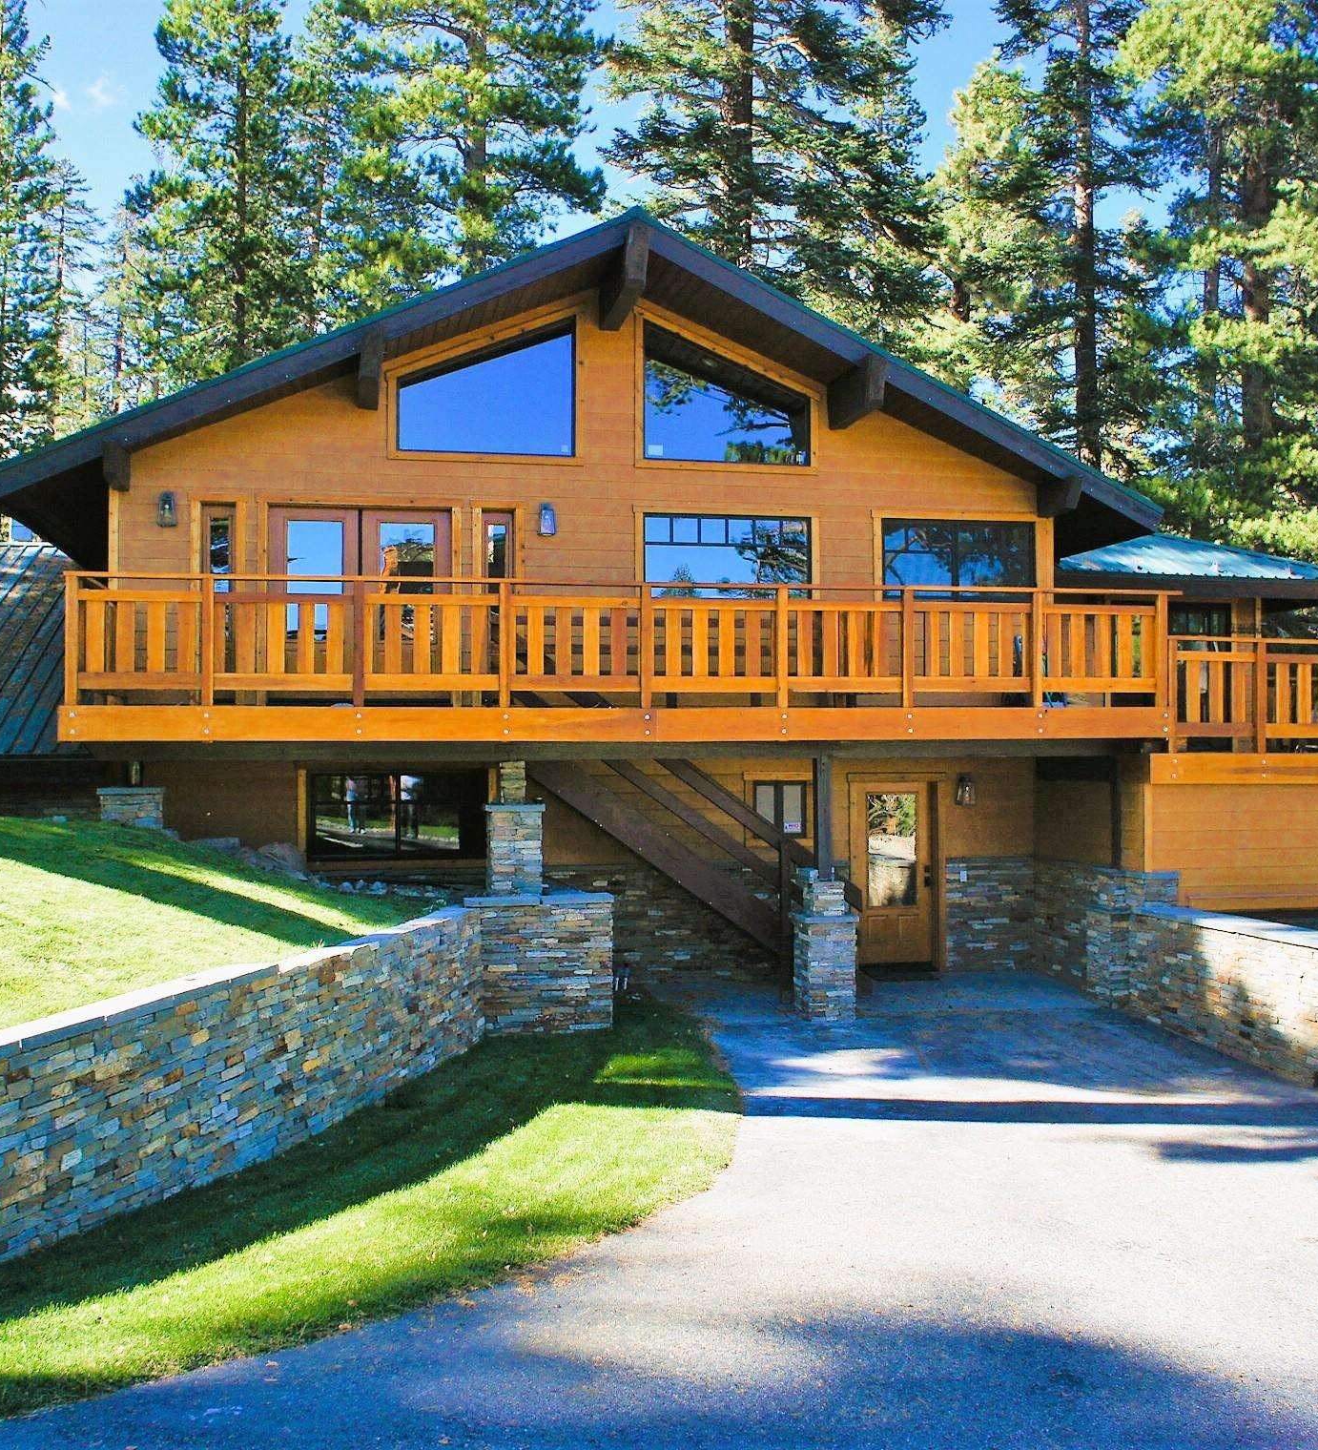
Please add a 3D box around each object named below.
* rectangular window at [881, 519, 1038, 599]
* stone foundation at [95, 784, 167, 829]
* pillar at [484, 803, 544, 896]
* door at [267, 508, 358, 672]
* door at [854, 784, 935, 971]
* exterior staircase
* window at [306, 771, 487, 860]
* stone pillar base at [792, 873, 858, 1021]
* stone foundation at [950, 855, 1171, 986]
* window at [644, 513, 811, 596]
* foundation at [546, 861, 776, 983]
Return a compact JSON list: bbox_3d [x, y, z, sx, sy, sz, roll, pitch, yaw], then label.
[{"bbox_3d":[3.401,-1.854,16.371,1.871,0.922,0.120,0,0,-11],"label":"rectangular window"},{"bbox_3d":[-4.494,0.684,12.372,0.487,0.385,0.487,0,0,-11],"label":"stone foundation"},{"bbox_3d":[-1.302,1.084,13.039,0.513,0.817,0.513,0,0,-11],"label":"pillar"},{"bbox_3d":[-3.578,-1.195,15.081,0.913,2.089,0.100,0,0,-11],"label":"door"},{"bbox_3d":[2.656,1.670,16.272,0.983,2.100,0.150,0,0,-11],"label":"door"},{"bbox_3d":[0.054,1.285,14.916,3.450,2.880,1.100,0,0,-11],"label":"exterior staircase"},{"bbox_3d":[-2.720,0.946,15.207,1.880,0.945,0.120,0,0,-11],"label":"window"},{"bbox_3d":[1.553,2.039,13.624,0.508,1.363,0.508,0,0,-11],"label":"stone pillar base"},{"bbox_3d":[4.100,2.161,15.195,1.335,1.320,2.650,0,0,-11],"label":"stone foundation"},{"bbox_3d":[0.757,-1.834,15.872,1.854,0.969,0.120,0,0,-11],"label":"window"},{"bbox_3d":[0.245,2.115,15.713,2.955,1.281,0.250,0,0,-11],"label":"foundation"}]

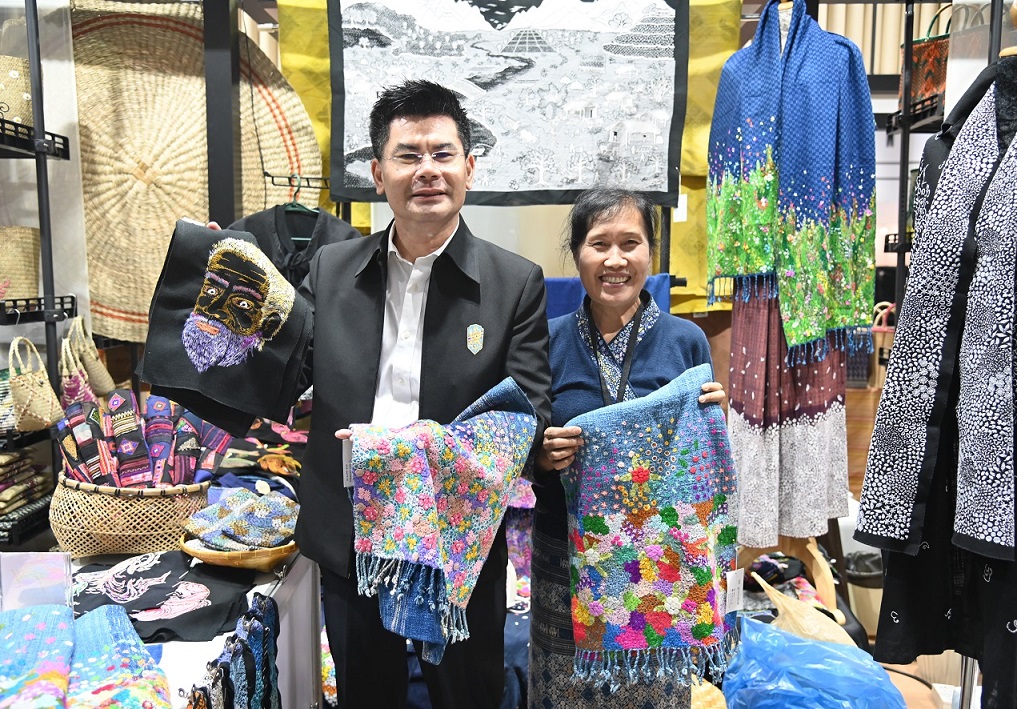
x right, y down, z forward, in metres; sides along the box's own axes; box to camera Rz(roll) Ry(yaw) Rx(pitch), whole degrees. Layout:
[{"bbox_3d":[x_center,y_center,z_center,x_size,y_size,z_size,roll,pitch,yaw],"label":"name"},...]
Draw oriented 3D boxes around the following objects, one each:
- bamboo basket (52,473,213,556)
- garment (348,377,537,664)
[{"bbox_3d":[-0.880,0.357,2.090,0.360,0.160,0.350,-2,6,-14],"label":"bamboo basket"},{"bbox_3d":[-0.112,0.282,1.505,0.310,0.485,0.180,0,6,-4],"label":"garment"}]

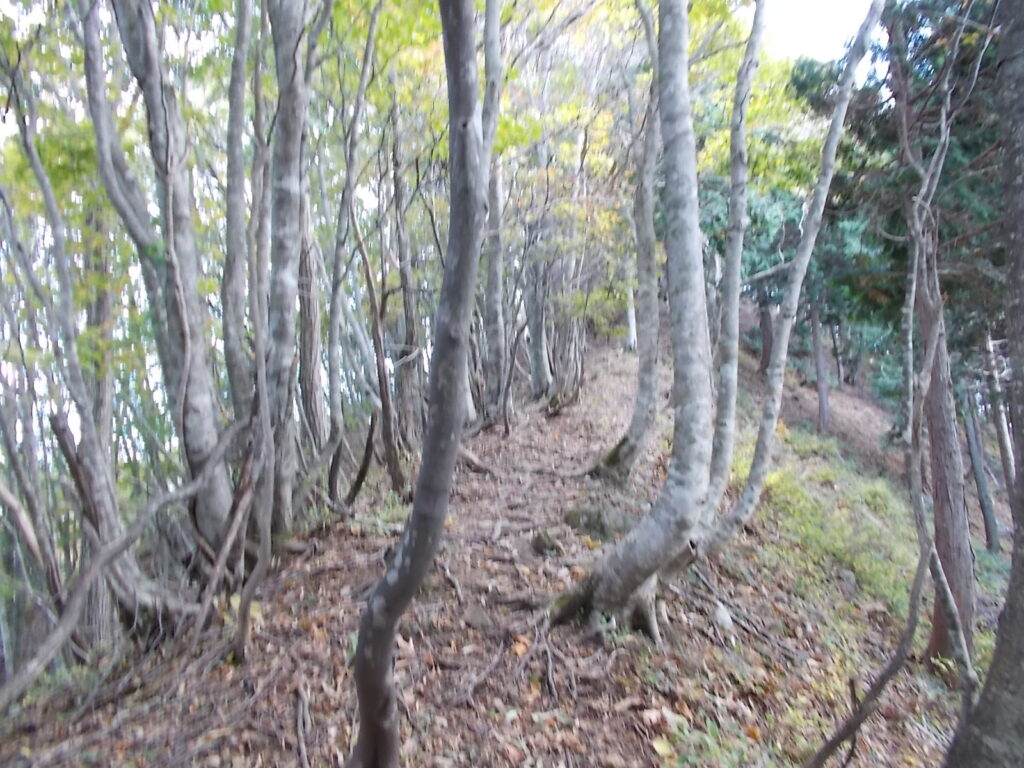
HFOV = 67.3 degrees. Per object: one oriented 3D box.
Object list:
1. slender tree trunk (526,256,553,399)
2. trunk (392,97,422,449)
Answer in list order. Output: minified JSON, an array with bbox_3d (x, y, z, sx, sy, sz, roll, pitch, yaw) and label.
[{"bbox_3d":[0.468,-0.973,13.107,0.406,2.446,0.389,-2,-5,2],"label":"slender tree trunk"},{"bbox_3d":[-1.251,-1.344,8.982,0.240,4.185,0.229,-2,-5,-8],"label":"trunk"}]

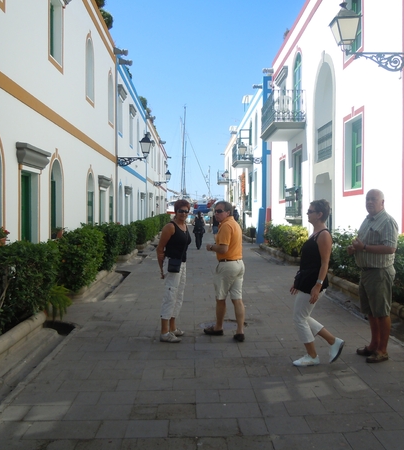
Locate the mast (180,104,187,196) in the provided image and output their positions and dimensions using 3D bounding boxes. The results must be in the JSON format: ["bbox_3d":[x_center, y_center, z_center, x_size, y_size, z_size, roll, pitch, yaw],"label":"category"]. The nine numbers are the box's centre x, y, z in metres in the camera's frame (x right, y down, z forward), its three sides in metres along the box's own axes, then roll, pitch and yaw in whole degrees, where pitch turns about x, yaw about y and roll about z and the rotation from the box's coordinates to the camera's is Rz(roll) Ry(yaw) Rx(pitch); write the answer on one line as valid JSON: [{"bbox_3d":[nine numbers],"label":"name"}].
[{"bbox_3d":[-3.273,-13.004,92.000,0.350,15.900,0.350,0,1,-1],"label":"mast"}]

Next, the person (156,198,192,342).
[{"bbox_3d":[-0.325,0.515,6.080,0.400,1.660,0.480,1,1,34],"label":"person"}]

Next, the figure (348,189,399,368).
[{"bbox_3d":[1.730,0.494,5.280,0.470,1.730,0.540,-1,1,-32],"label":"figure"}]

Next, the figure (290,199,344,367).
[{"bbox_3d":[1.176,0.574,5.276,0.540,1.680,0.480,0,1,-2],"label":"figure"}]

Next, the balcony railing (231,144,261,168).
[{"bbox_3d":[2.447,-4.081,31.675,1.000,1.100,3.100,0,1,-1],"label":"balcony railing"}]

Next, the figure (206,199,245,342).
[{"bbox_3d":[0.301,0.544,6.373,0.460,1.690,0.500,1,2,35],"label":"figure"}]

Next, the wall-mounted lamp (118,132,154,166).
[{"bbox_3d":[-2.020,-2.330,16.100,1.110,1.040,0.400,0,1,-1],"label":"wall-mounted lamp"}]

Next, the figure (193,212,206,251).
[{"bbox_3d":[-0.108,0.214,22.465,0.550,1.640,0.380,0,1,-1],"label":"figure"}]

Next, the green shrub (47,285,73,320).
[{"bbox_3d":[-1.987,1.081,7.250,0.420,0.500,0.420,0,1,-1],"label":"green shrub"}]

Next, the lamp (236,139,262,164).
[{"bbox_3d":[2.459,-3.603,26.200,1.220,1.120,0.420,0,1,-1],"label":"lamp"}]

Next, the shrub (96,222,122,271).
[{"bbox_3d":[-2.050,0.450,10.800,0.800,1.030,1.100,0,1,-1],"label":"shrub"}]

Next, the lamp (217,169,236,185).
[{"bbox_3d":[2.310,-3.850,41.500,1.080,1.060,0.400,0,1,-1],"label":"lamp"}]

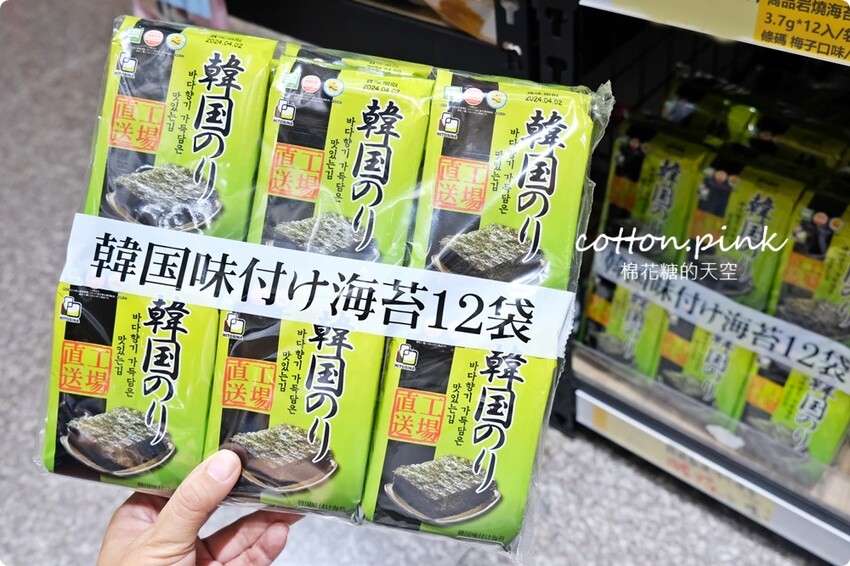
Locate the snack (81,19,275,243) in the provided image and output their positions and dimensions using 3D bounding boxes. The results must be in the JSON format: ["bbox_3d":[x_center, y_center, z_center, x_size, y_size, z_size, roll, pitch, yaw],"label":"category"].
[{"bbox_3d":[-0.122,-0.075,0.377,0.082,0.109,0.022,8,0,-1],"label":"snack"}]

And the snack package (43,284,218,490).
[{"bbox_3d":[-0.148,0.049,0.381,0.082,0.109,0.022,8,5,0],"label":"snack package"}]

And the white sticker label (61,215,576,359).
[{"bbox_3d":[-0.053,0.002,0.369,0.256,0.034,0.006,9,2,0],"label":"white sticker label"}]

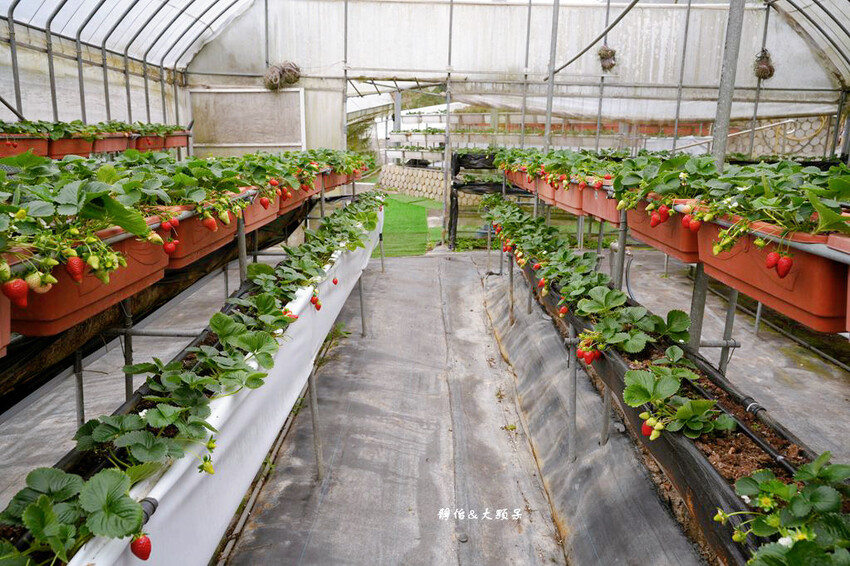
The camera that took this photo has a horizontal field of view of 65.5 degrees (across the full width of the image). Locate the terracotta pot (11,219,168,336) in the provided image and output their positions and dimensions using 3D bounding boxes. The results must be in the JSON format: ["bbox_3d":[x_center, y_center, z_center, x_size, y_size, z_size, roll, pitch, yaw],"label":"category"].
[{"bbox_3d":[-0.783,-0.042,1.459,0.250,0.183,0.670,1,13,0],"label":"terracotta pot"}]

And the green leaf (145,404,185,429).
[{"bbox_3d":[-0.532,0.273,1.350,0.083,0.040,0.065,-3,13,-22],"label":"green leaf"}]

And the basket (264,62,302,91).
[{"bbox_3d":[-1.617,-2.343,7.498,0.410,0.310,0.260,-1,13,-12],"label":"basket"}]

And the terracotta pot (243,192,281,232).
[{"bbox_3d":[-0.771,-0.330,2.749,0.250,0.183,0.670,1,13,0],"label":"terracotta pot"}]

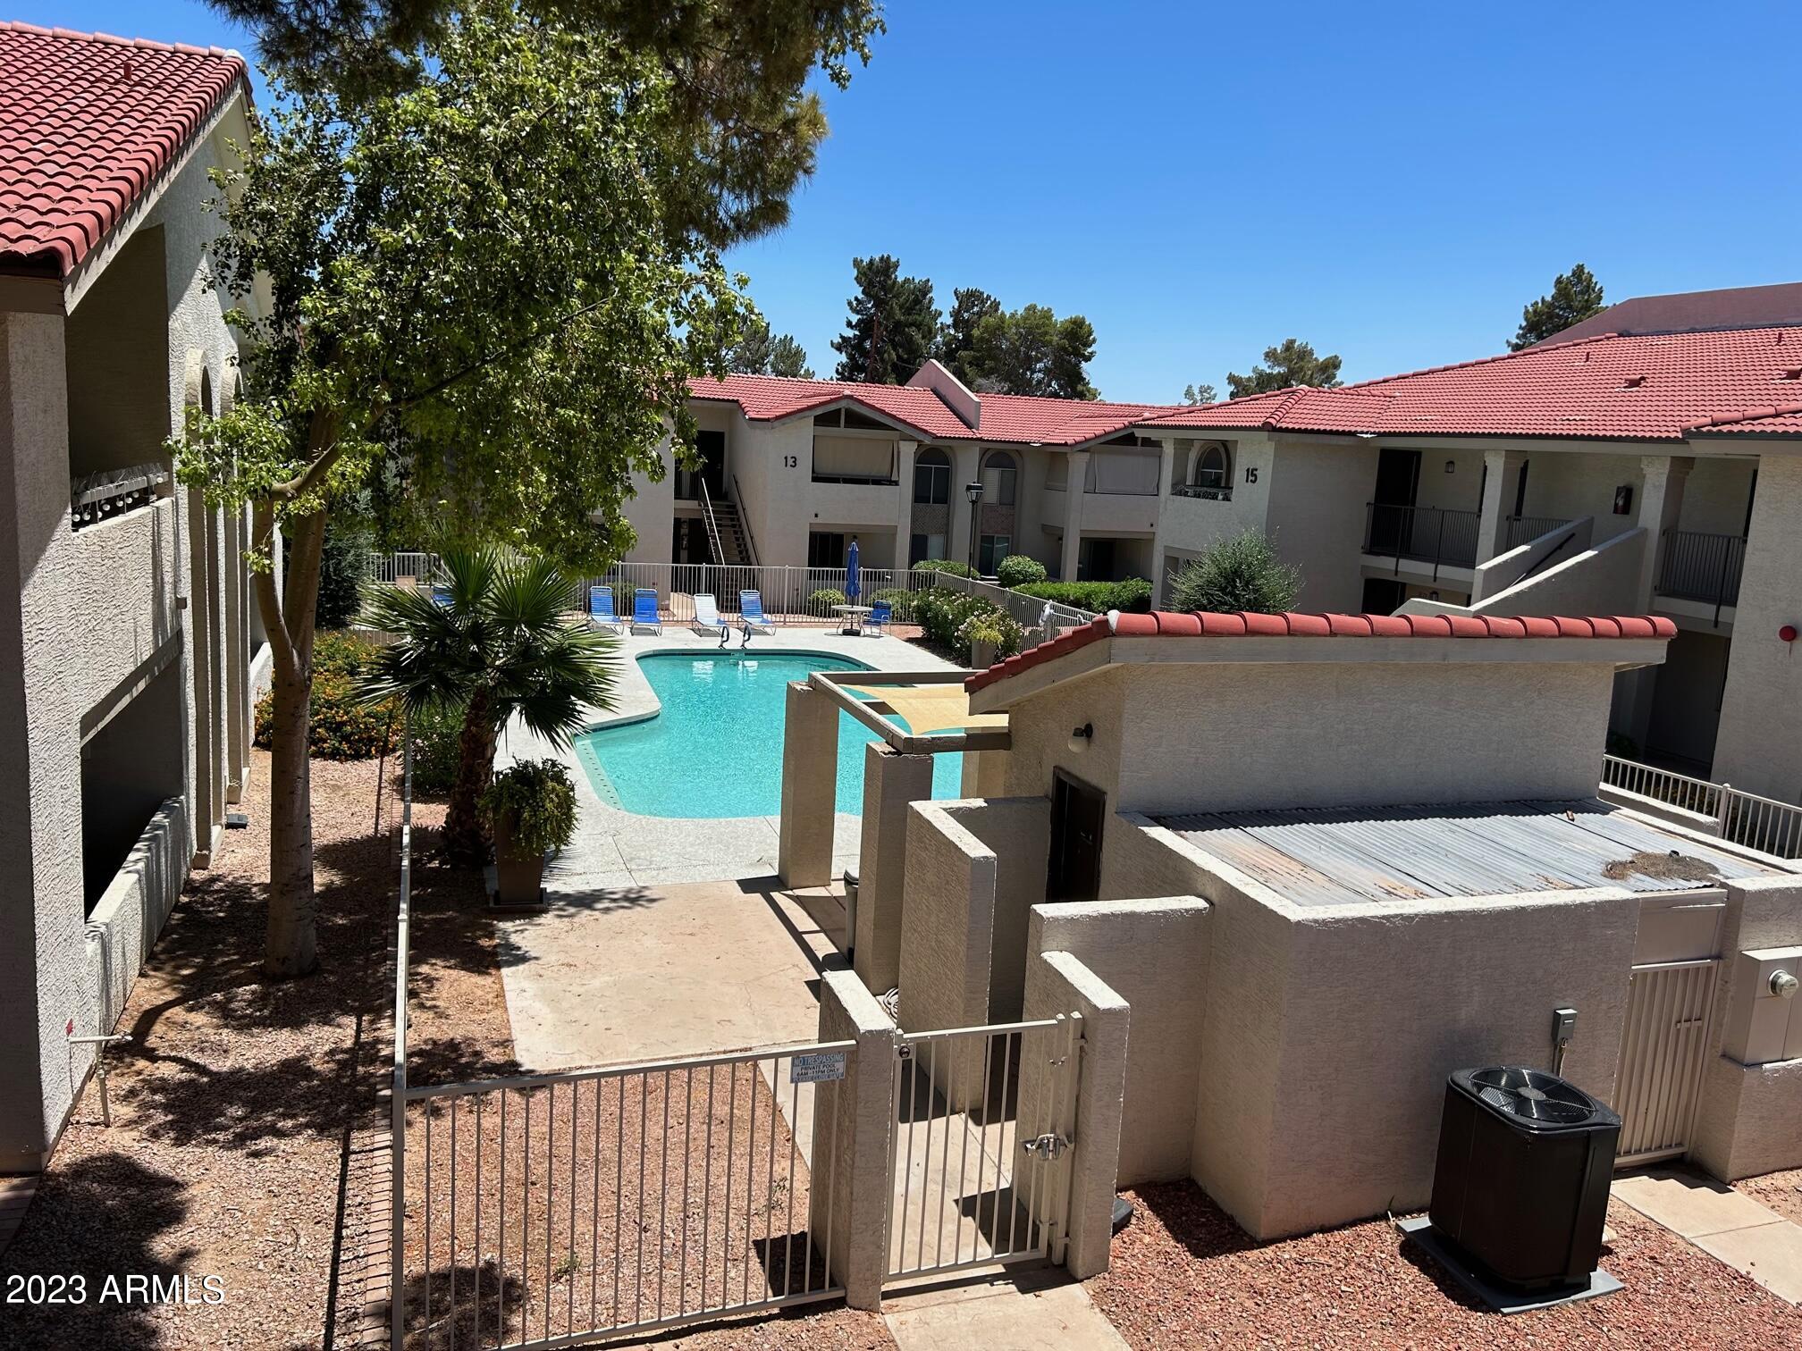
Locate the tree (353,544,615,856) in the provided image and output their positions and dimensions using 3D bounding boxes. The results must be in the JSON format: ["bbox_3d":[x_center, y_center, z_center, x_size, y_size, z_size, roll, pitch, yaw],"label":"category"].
[{"bbox_3d":[-4.534,0.296,14.800,2.500,3.300,2.500,0,10,-20],"label":"tree"}]

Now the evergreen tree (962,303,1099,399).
[{"bbox_3d":[7.216,-14.096,75.000,7.600,13.400,7.400,0,10,-20],"label":"evergreen tree"}]

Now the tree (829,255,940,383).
[{"bbox_3d":[-1.137,-12.850,64.104,5.300,13.494,5.300,0,10,-20],"label":"tree"}]

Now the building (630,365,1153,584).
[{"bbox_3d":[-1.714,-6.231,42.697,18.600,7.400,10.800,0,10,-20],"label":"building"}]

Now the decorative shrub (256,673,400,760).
[{"bbox_3d":[-8.222,0.479,19.350,1.800,1.050,1.600,0,10,-20],"label":"decorative shrub"}]

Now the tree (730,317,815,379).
[{"bbox_3d":[-7.975,-15.908,82.000,6.000,13.000,6.000,0,10,-20],"label":"tree"}]

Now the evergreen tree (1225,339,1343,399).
[{"bbox_3d":[19.236,-11.541,69.927,5.900,11.324,5.900,0,10,-20],"label":"evergreen tree"}]

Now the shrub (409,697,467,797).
[{"bbox_3d":[-6.007,0.833,17.500,0.800,1.200,0.900,0,10,-20],"label":"shrub"}]

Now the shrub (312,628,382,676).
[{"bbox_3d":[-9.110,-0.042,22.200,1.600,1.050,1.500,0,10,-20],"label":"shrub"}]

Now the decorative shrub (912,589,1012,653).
[{"bbox_3d":[1.520,-1.447,33.600,1.800,1.300,2.200,0,10,-20],"label":"decorative shrub"}]

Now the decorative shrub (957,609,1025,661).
[{"bbox_3d":[1.883,-0.738,28.702,1.400,1.250,1.300,0,10,-20],"label":"decorative shrub"}]

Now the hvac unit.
[{"bbox_3d":[3.748,3.019,8.178,0.647,0.981,0.708,0,10,-20],"label":"hvac unit"}]

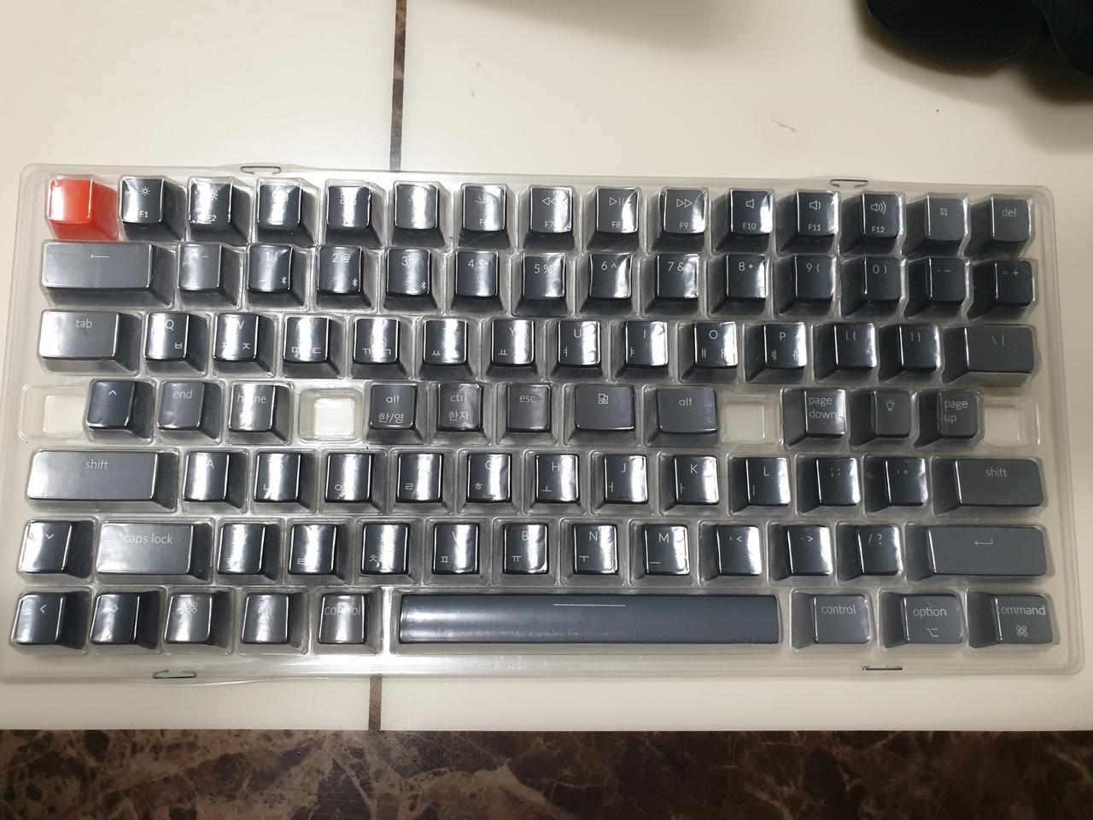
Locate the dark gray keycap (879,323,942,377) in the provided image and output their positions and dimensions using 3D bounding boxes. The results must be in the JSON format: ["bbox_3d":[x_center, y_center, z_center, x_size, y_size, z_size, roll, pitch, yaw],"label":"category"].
[{"bbox_3d":[0.120,-0.019,0.268,0.018,0.009,0.018,1,81,-3],"label":"dark gray keycap"}]

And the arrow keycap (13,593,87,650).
[{"bbox_3d":[-0.148,0.062,0.243,0.018,0.010,0.018,1,82,-3],"label":"arrow keycap"}]

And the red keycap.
[{"bbox_3d":[-0.148,-0.064,0.261,0.018,0.011,0.018,1,81,-3],"label":"red keycap"}]

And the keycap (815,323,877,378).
[{"bbox_3d":[0.099,-0.019,0.267,0.018,0.010,0.018,1,82,-3],"label":"keycap"}]

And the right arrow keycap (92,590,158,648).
[{"bbox_3d":[-0.126,0.062,0.242,0.018,0.009,0.018,1,82,-3],"label":"right arrow keycap"}]

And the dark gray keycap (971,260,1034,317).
[{"bbox_3d":[0.150,-0.040,0.268,0.018,0.011,0.018,1,83,-3],"label":"dark gray keycap"}]

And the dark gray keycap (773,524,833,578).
[{"bbox_3d":[0.080,0.044,0.254,0.018,0.009,0.018,1,82,-3],"label":"dark gray keycap"}]

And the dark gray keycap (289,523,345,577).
[{"bbox_3d":[-0.070,0.043,0.249,0.018,0.009,0.018,1,82,-3],"label":"dark gray keycap"}]

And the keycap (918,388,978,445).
[{"bbox_3d":[0.130,0.003,0.264,0.018,0.011,0.018,1,82,-3],"label":"keycap"}]

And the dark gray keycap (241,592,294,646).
[{"bbox_3d":[-0.083,0.063,0.246,0.018,0.010,0.018,1,82,-3],"label":"dark gray keycap"}]

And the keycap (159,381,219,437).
[{"bbox_3d":[-0.110,0.000,0.251,0.018,0.009,0.018,1,83,-3],"label":"keycap"}]

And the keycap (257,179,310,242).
[{"bbox_3d":[-0.083,-0.062,0.260,0.018,0.011,0.018,1,82,-3],"label":"keycap"}]

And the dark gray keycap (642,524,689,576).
[{"bbox_3d":[0.036,0.044,0.252,0.018,0.009,0.018,1,83,-3],"label":"dark gray keycap"}]

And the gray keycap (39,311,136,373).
[{"bbox_3d":[-0.143,-0.022,0.255,0.028,0.009,0.018,1,81,-3],"label":"gray keycap"}]

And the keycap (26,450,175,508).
[{"bbox_3d":[-0.134,0.021,0.247,0.042,0.009,0.018,1,83,-3],"label":"keycap"}]

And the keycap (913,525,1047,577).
[{"bbox_3d":[0.137,0.045,0.259,0.042,0.009,0.018,1,81,-3],"label":"keycap"}]

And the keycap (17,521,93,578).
[{"bbox_3d":[-0.147,0.042,0.244,0.018,0.009,0.018,1,82,-3],"label":"keycap"}]

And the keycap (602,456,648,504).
[{"bbox_3d":[0.024,0.023,0.257,0.018,0.009,0.018,1,82,-3],"label":"keycap"}]

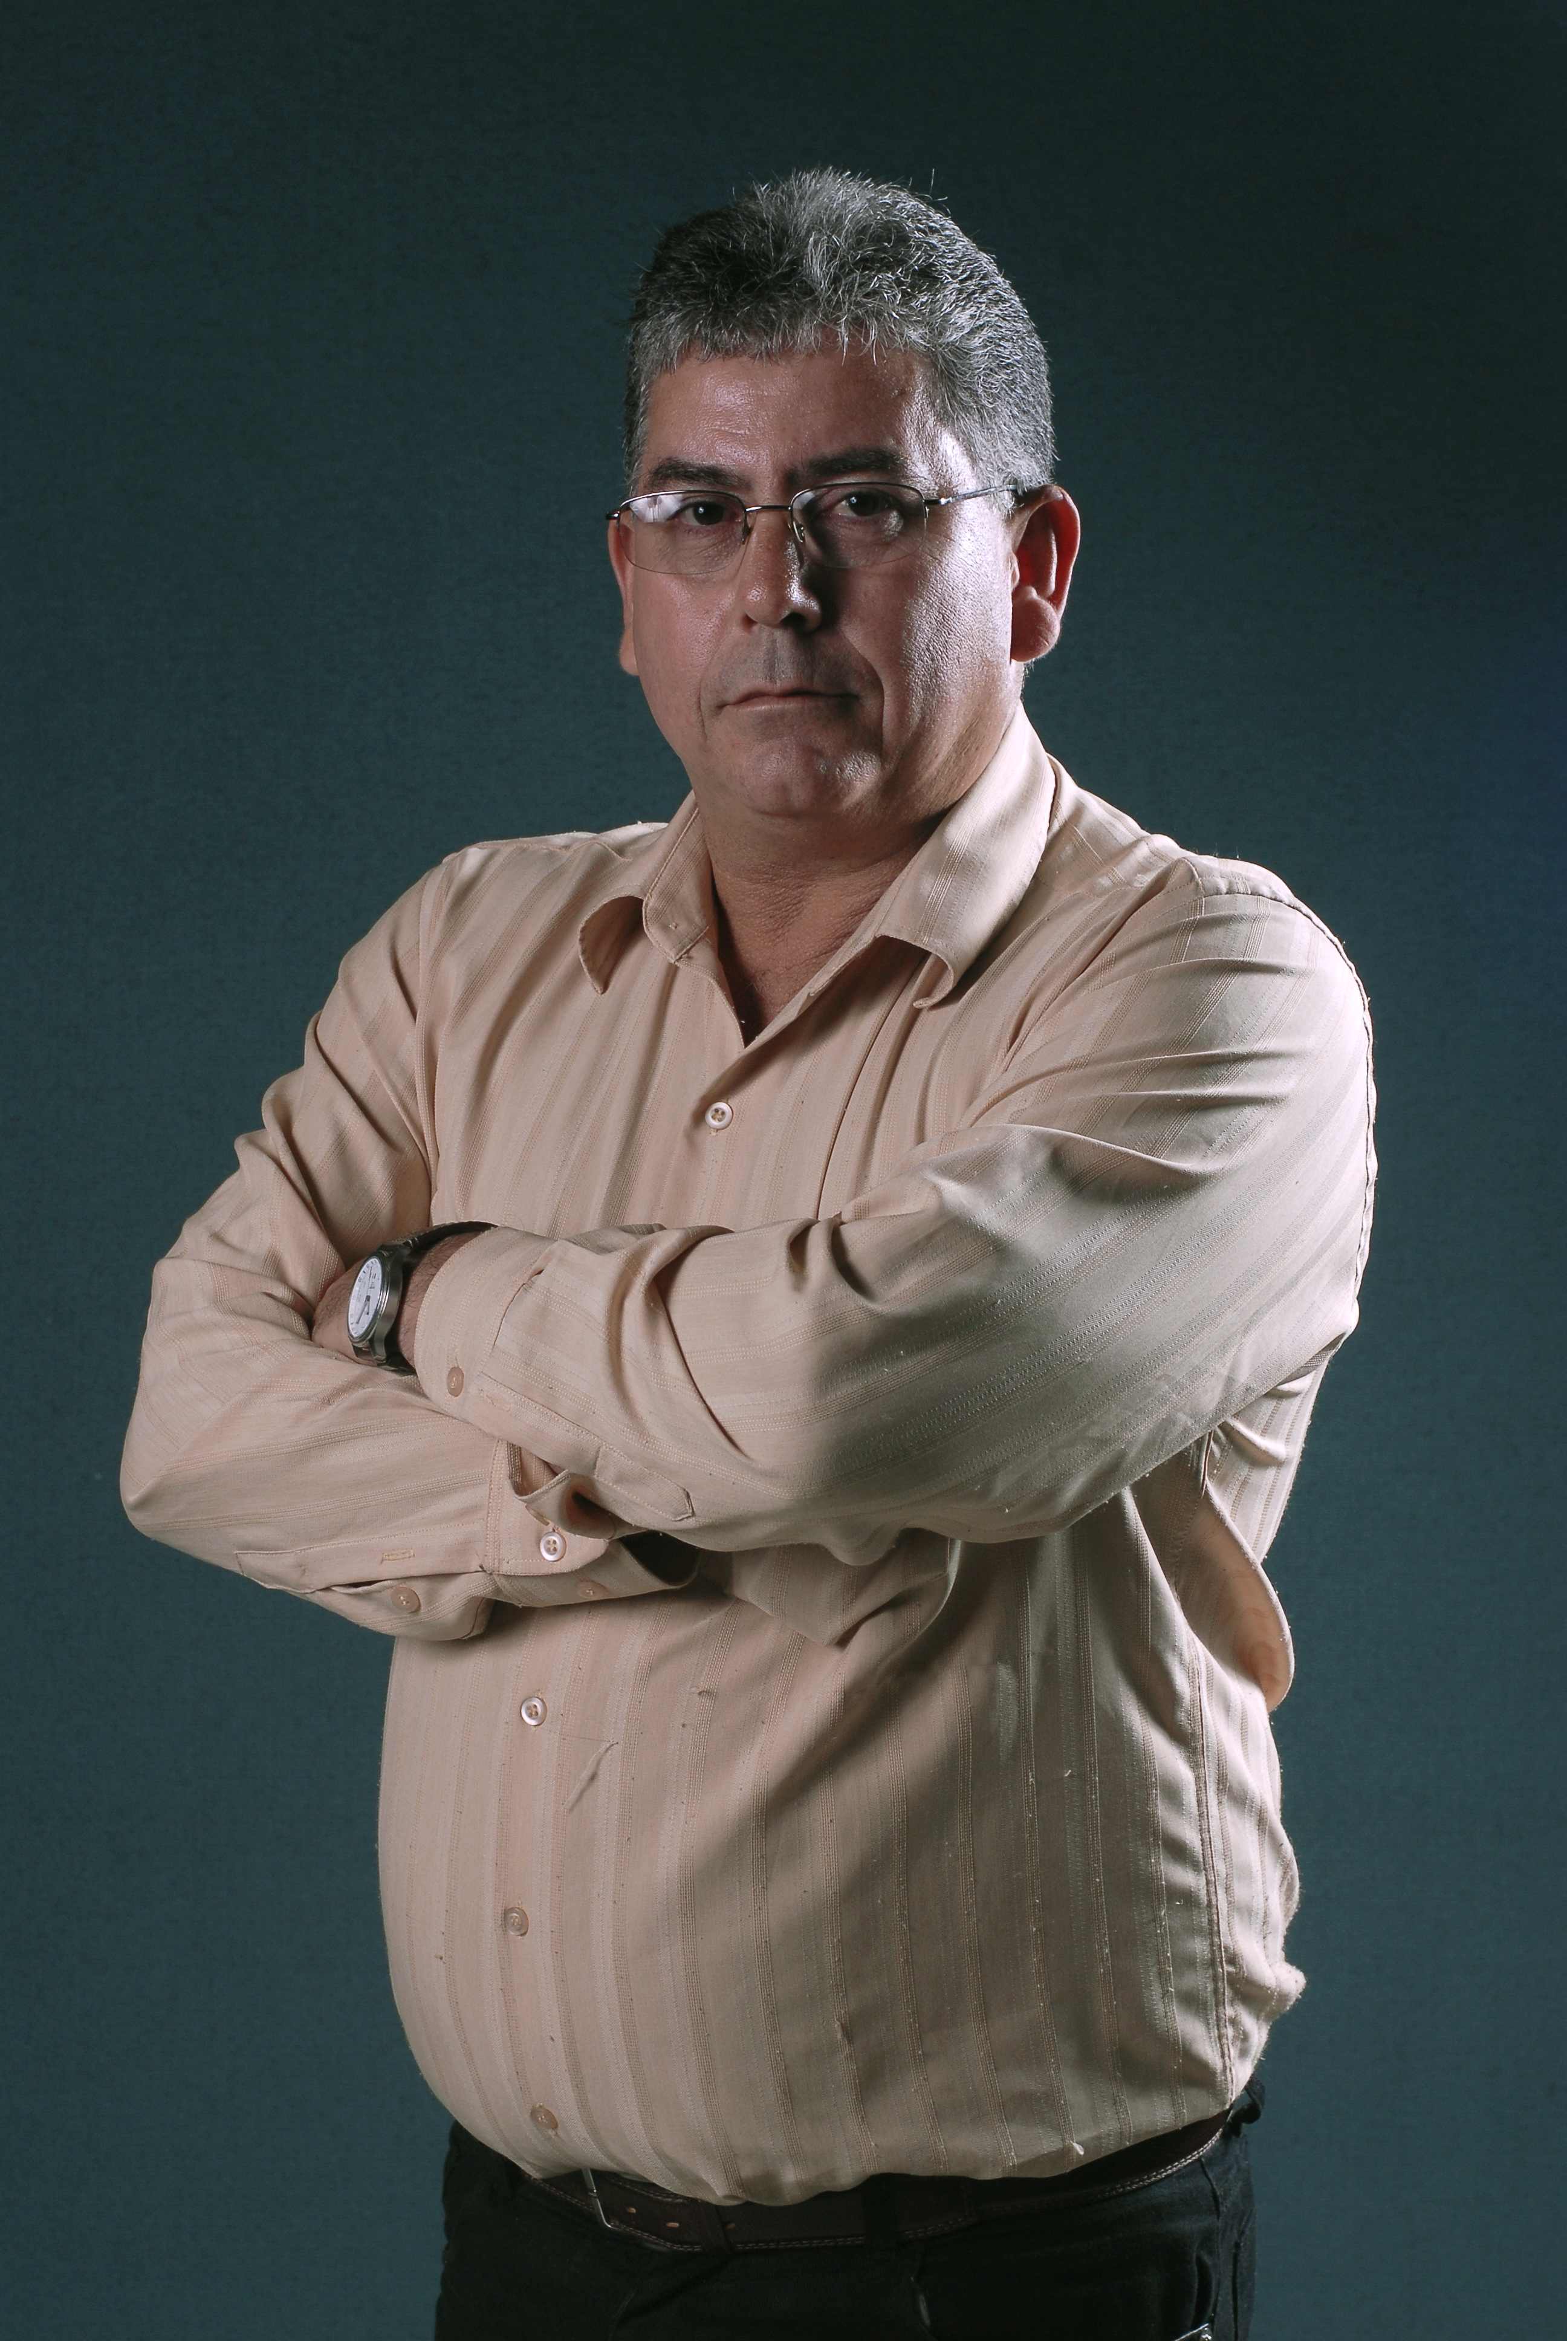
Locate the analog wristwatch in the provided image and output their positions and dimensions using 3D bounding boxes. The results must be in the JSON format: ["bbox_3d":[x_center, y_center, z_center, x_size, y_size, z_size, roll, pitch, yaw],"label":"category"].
[{"bbox_3d":[-0.132,0.051,1.861,0.055,0.063,0.040,14,0,-21],"label":"analog wristwatch"}]

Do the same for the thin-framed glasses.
[{"bbox_3d":[0.016,-0.256,1.952,0.142,0.041,0.140,0,11,18],"label":"thin-framed glasses"}]

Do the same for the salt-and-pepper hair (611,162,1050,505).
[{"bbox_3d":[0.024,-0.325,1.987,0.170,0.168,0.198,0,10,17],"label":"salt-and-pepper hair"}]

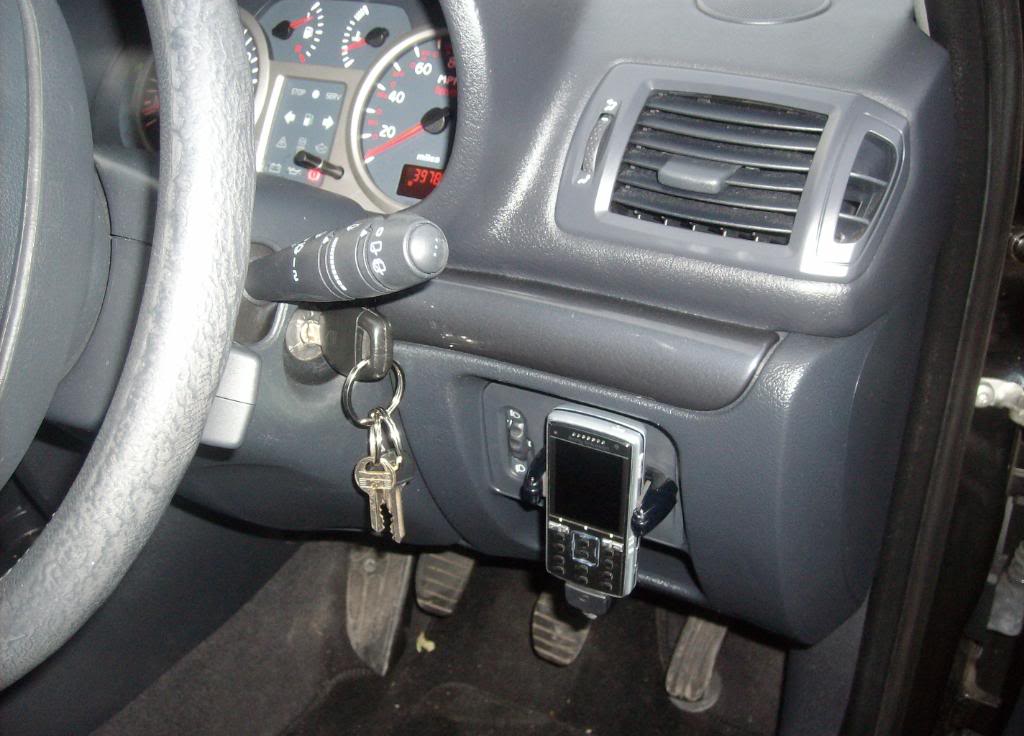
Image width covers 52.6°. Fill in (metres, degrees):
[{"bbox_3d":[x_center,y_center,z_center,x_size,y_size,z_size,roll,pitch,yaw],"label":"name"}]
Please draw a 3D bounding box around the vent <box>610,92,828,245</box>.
[{"bbox_3d":[0.114,-0.107,0.573,0.100,0.075,0.030,13,-11,16],"label":"vent"}]

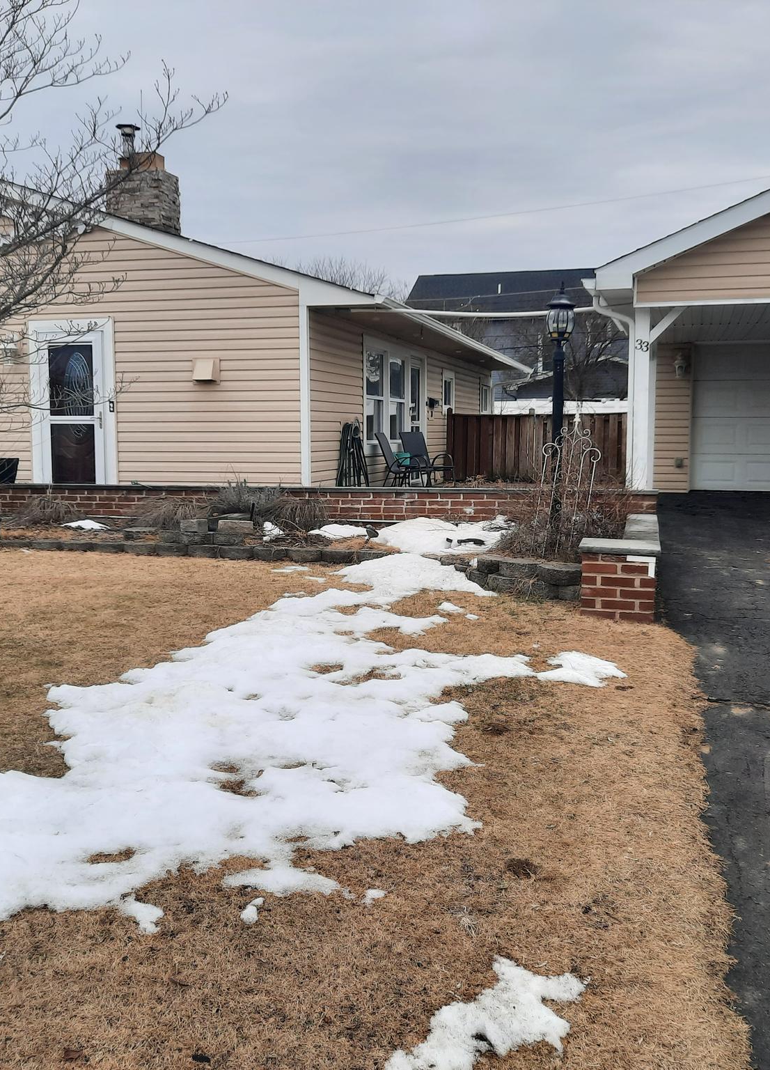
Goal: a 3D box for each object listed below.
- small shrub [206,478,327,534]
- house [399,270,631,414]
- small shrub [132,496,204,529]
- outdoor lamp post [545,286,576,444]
[{"bbox_3d":[-1.034,-0.262,9.156,1.020,0.450,0.750,1,6,14],"label":"small shrub"},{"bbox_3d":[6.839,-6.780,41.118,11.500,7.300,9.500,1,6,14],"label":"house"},{"bbox_3d":[-1.954,-0.210,9.396,0.650,0.310,0.600,1,6,14],"label":"small shrub"},{"bbox_3d":[1.298,-0.907,7.665,0.230,1.880,0.230,1,6,14],"label":"outdoor lamp post"}]

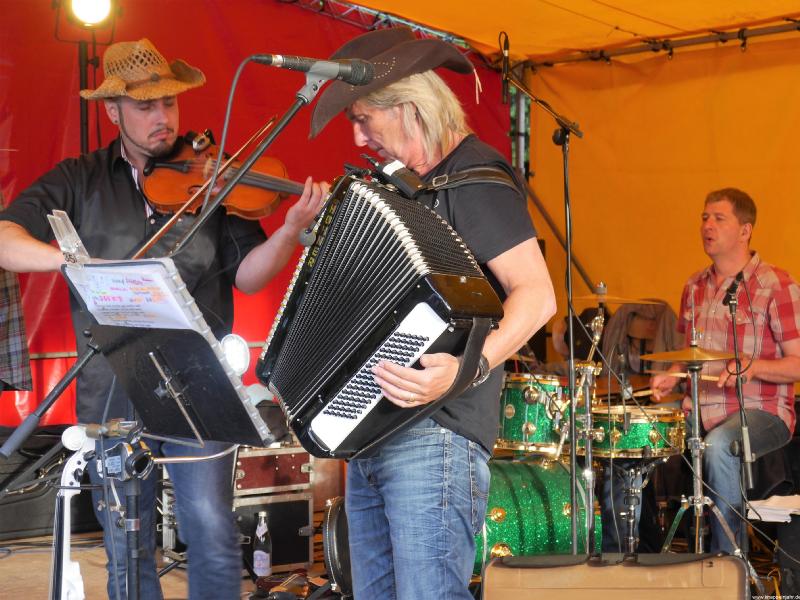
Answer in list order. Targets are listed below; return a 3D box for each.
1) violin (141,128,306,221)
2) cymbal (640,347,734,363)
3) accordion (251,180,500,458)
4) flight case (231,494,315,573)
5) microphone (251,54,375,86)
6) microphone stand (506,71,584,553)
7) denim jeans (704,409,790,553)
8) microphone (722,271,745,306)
[{"bbox_3d":[-0.368,-0.287,3.695,0.590,0.206,0.085,9,-31,13],"label":"violin"},{"bbox_3d":[0.981,0.184,4.950,0.356,0.050,0.356,-1,2,0],"label":"cymbal"},{"bbox_3d":[-0.047,0.058,2.877,0.205,0.450,0.380,4,37,-49],"label":"accordion"},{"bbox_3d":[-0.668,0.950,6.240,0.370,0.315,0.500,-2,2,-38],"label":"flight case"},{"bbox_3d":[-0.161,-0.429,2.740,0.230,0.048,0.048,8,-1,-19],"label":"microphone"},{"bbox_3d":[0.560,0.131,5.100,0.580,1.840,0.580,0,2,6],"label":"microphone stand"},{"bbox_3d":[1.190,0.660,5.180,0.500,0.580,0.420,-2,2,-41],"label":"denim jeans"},{"bbox_3d":[1.094,-0.038,4.850,0.030,0.140,0.030,41,-23,-31],"label":"microphone"}]

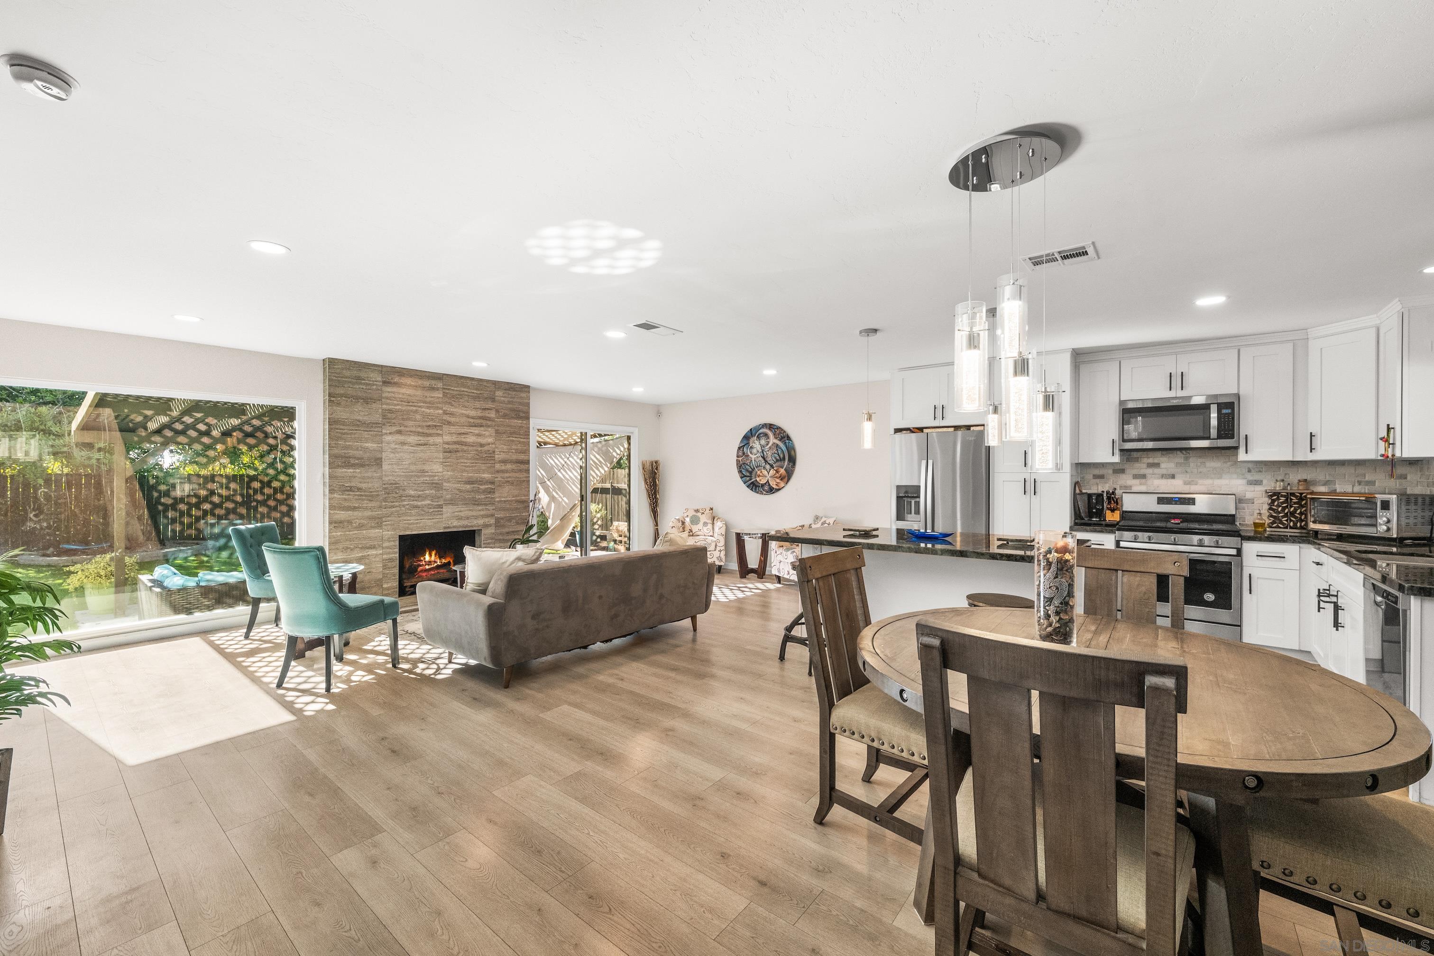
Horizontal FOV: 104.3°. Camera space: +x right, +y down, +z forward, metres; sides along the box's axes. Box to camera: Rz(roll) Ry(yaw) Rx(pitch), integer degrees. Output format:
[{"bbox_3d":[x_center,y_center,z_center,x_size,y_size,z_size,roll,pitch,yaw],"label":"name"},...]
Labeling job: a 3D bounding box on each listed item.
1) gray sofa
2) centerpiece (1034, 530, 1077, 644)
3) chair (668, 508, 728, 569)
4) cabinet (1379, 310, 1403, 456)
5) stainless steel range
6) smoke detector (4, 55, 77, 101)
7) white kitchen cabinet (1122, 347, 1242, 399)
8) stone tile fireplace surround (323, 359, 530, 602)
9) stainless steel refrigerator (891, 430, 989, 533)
[{"bbox_3d":[-1.066,0.949,4.501,0.960,0.750,2.140,0,0,40],"label":"gray sofa"},{"bbox_3d":[1.196,0.384,1.969,0.124,0.388,0.124,0,0,38],"label":"centerpiece"},{"bbox_3d":[-0.289,0.876,7.862,0.754,0.853,0.754,0,0,-5],"label":"chair"},{"bbox_3d":[4.500,-0.582,3.541,0.327,0.902,0.417,0,0,38],"label":"cabinet"},{"bbox_3d":[3.824,0.734,4.657,0.756,1.186,0.694,0,0,38],"label":"stainless steel range"},{"bbox_3d":[-1.869,-1.095,1.545,0.138,0.048,0.138,0,0,38],"label":"smoke detector"},{"bbox_3d":[3.942,-0.856,4.789,0.764,0.364,0.327,0,0,38],"label":"white kitchen cabinet"},{"bbox_3d":[-3.050,0.089,6.135,0.188,2.442,2.143,0,0,38],"label":"stone tile fireplace surround"},{"bbox_3d":[2.337,0.444,5.703,0.893,1.780,0.740,0,0,38],"label":"stainless steel refrigerator"}]

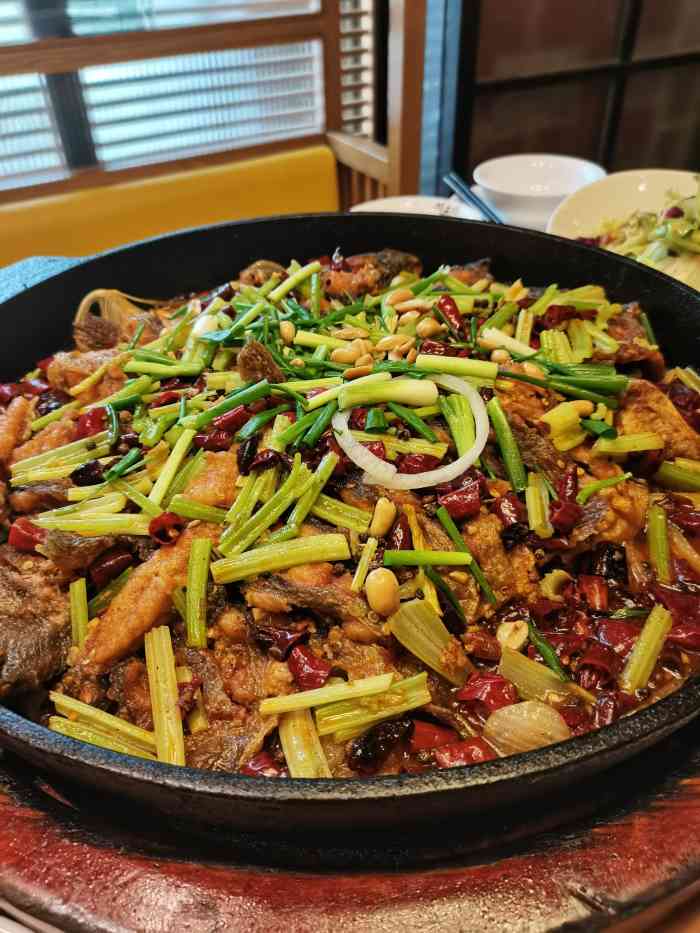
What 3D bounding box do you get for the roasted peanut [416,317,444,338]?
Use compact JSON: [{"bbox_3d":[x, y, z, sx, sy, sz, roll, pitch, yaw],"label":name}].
[{"bbox_3d":[0.037,-0.064,0.324,0.012,0.009,0.009,-9,39,-16],"label":"roasted peanut"}]

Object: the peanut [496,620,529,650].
[{"bbox_3d":[0.050,0.052,0.215,0.009,0.005,0.011,20,48,24],"label":"peanut"}]

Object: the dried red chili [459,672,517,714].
[{"bbox_3d":[0.036,0.059,0.183,0.015,0.007,0.011,-2,38,-1],"label":"dried red chili"}]

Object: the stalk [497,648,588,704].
[{"bbox_3d":[0.052,0.056,0.187,0.023,0.005,0.009,16,41,21],"label":"stalk"}]

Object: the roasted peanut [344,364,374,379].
[{"bbox_3d":[0.004,-0.041,0.306,0.013,0.004,0.005,-12,41,-12],"label":"roasted peanut"}]

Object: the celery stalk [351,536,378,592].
[{"bbox_3d":[0.005,0.029,0.209,0.003,0.003,0.020,8,38,12],"label":"celery stalk"}]

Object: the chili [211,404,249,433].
[{"bbox_3d":[-0.051,-0.021,0.297,0.016,0.006,0.007,-32,47,-22],"label":"chili"}]

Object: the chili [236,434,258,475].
[{"bbox_3d":[-0.041,-0.005,0.280,0.006,0.006,0.020,3,45,7],"label":"chili"}]

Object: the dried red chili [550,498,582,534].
[{"bbox_3d":[0.071,0.016,0.230,0.010,0.009,0.009,0,38,1],"label":"dried red chili"}]

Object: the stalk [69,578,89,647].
[{"bbox_3d":[-0.090,0.049,0.233,0.005,0.002,0.023,-6,71,-6],"label":"stalk"}]

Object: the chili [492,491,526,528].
[{"bbox_3d":[0.058,0.015,0.257,0.009,0.008,0.013,-13,49,-13],"label":"chili"}]

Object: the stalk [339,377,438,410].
[{"bbox_3d":[0.016,-0.030,0.293,0.040,0.009,0.011,-2,39,0],"label":"stalk"}]

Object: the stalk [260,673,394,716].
[{"bbox_3d":[-0.006,0.061,0.187,0.035,0.003,0.004,-10,39,-7],"label":"stalk"}]

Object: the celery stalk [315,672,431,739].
[{"bbox_3d":[0.007,0.067,0.198,0.033,0.007,0.011,-12,40,-9],"label":"celery stalk"}]

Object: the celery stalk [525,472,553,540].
[{"bbox_3d":[0.069,0.014,0.256,0.008,0.006,0.027,2,46,5],"label":"celery stalk"}]

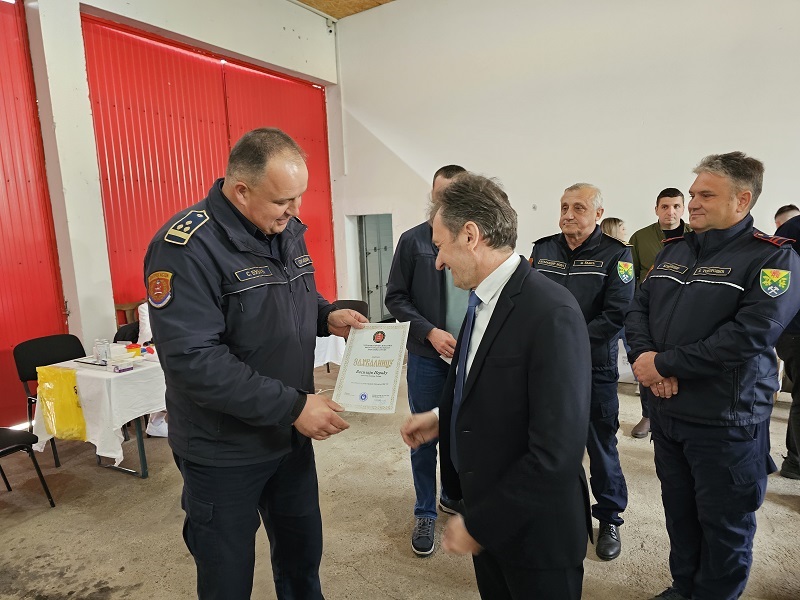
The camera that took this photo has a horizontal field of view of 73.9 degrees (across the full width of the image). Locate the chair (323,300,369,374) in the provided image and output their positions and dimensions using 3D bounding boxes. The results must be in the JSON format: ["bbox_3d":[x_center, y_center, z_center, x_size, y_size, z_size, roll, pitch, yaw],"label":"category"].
[{"bbox_3d":[-0.605,0.451,5.480,0.540,0.820,0.550,2,9,27],"label":"chair"}]

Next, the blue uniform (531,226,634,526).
[{"bbox_3d":[0.882,0.391,2.562,0.570,1.460,0.360,4,10,37],"label":"blue uniform"}]

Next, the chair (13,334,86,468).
[{"bbox_3d":[-2.490,0.712,4.030,0.550,0.820,0.540,3,9,34],"label":"chair"}]

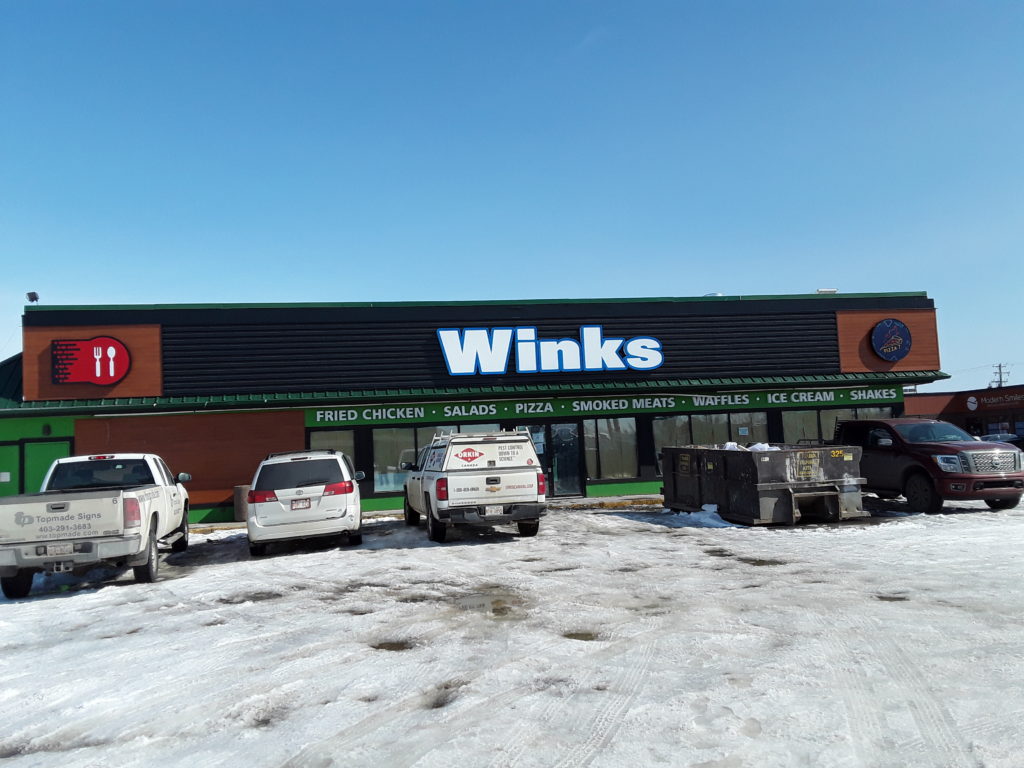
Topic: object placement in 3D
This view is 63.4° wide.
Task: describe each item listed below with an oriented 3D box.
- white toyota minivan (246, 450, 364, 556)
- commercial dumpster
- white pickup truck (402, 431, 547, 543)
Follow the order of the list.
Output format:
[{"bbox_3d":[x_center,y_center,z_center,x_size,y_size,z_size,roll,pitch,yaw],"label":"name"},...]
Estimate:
[{"bbox_3d":[-4.030,2.230,16.450,2.000,1.780,5.080,-3,-4,-11],"label":"white toyota minivan"},{"bbox_3d":[5.170,2.040,17.700,2.420,1.380,4.100,-2,-3,-13],"label":"commercial dumpster"},{"bbox_3d":[-0.965,2.000,16.950,2.080,1.980,5.840,-2,-4,-13],"label":"white pickup truck"}]

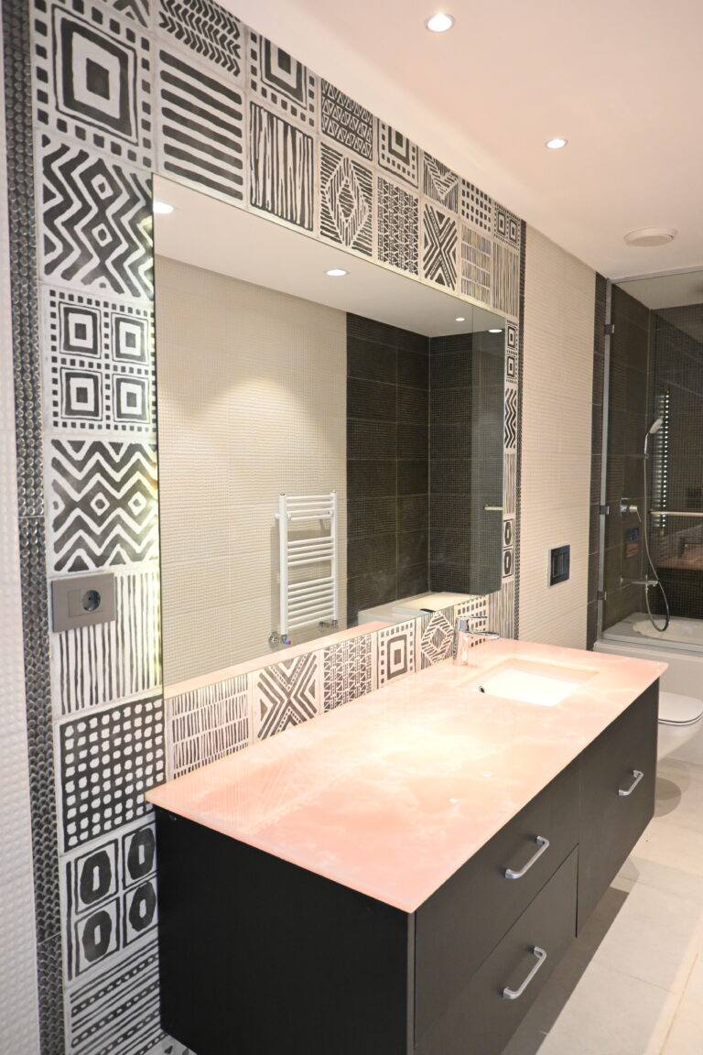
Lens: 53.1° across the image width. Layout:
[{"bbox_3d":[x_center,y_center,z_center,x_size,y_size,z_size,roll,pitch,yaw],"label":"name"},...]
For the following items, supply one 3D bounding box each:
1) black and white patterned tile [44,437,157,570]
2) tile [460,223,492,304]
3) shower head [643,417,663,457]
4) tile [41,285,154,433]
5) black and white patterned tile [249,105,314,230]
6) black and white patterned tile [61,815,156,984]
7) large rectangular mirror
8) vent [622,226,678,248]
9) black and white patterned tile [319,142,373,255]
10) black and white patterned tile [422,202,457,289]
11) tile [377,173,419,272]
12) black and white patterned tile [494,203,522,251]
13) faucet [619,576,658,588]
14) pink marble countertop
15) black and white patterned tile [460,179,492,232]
[{"bbox_3d":[-0.367,-0.035,1.056,0.012,0.203,0.197,4,6,37],"label":"black and white patterned tile"},{"bbox_3d":[0.429,-0.902,2.436,0.011,0.253,0.247,4,6,37],"label":"tile"},{"bbox_3d":[1.687,-0.509,3.925,0.100,0.220,0.080,4,6,36],"label":"shower head"},{"bbox_3d":[-0.367,-0.237,1.039,0.012,0.203,0.197,4,6,37],"label":"tile"},{"bbox_3d":[-0.156,-0.809,1.595,0.010,0.243,0.239,4,6,36],"label":"black and white patterned tile"},{"bbox_3d":[-0.367,0.572,1.108,0.012,0.203,0.197,4,6,37],"label":"black and white patterned tile"},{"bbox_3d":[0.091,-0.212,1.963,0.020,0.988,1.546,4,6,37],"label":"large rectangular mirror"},{"bbox_3d":[1.240,-1.199,2.916,0.208,0.018,0.208,4,6,37],"label":"vent"},{"bbox_3d":[-0.014,-0.851,1.844,0.011,0.253,0.247,4,6,37],"label":"black and white patterned tile"},{"bbox_3d":[0.281,-0.885,2.238,0.011,0.253,0.247,4,6,37],"label":"black and white patterned tile"},{"bbox_3d":[0.105,-0.695,1.634,0.012,0.203,0.197,4,6,37],"label":"tile"},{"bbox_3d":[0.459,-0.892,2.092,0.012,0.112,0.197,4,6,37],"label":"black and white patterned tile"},{"bbox_3d":[1.586,0.307,3.875,0.195,0.065,0.060,4,6,36],"label":"faucet"},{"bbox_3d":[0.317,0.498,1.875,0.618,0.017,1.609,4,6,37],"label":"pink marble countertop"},{"bbox_3d":[0.429,-1.096,2.419,0.011,0.136,0.247,4,6,37],"label":"black and white patterned tile"}]

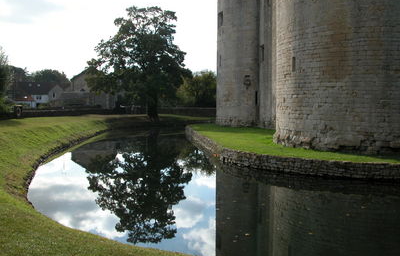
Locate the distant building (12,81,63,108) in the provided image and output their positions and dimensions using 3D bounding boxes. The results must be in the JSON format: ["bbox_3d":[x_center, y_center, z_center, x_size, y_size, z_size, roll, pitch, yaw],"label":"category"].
[{"bbox_3d":[-43.400,-8.870,108.000,13.000,7.400,8.000,0,4,-6],"label":"distant building"}]

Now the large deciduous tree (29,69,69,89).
[{"bbox_3d":[-49.910,-13.020,135.000,13.300,13.000,12.500,0,4,0],"label":"large deciduous tree"}]

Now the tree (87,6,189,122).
[{"bbox_3d":[-6.080,-6.280,40.000,10.200,11.400,10.000,0,4,0],"label":"tree"}]

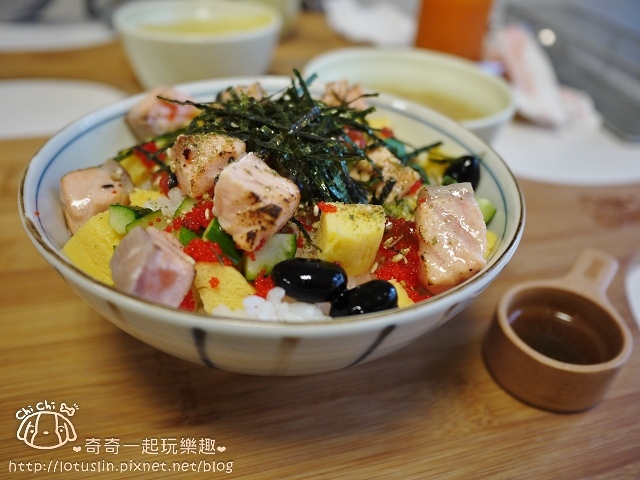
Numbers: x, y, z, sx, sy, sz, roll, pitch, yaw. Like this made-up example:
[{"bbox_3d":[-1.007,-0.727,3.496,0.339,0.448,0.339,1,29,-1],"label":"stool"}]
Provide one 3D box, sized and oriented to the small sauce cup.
[{"bbox_3d":[0.111,0.036,0.232,0.052,0.026,0.088,28,43,28],"label":"small sauce cup"}]

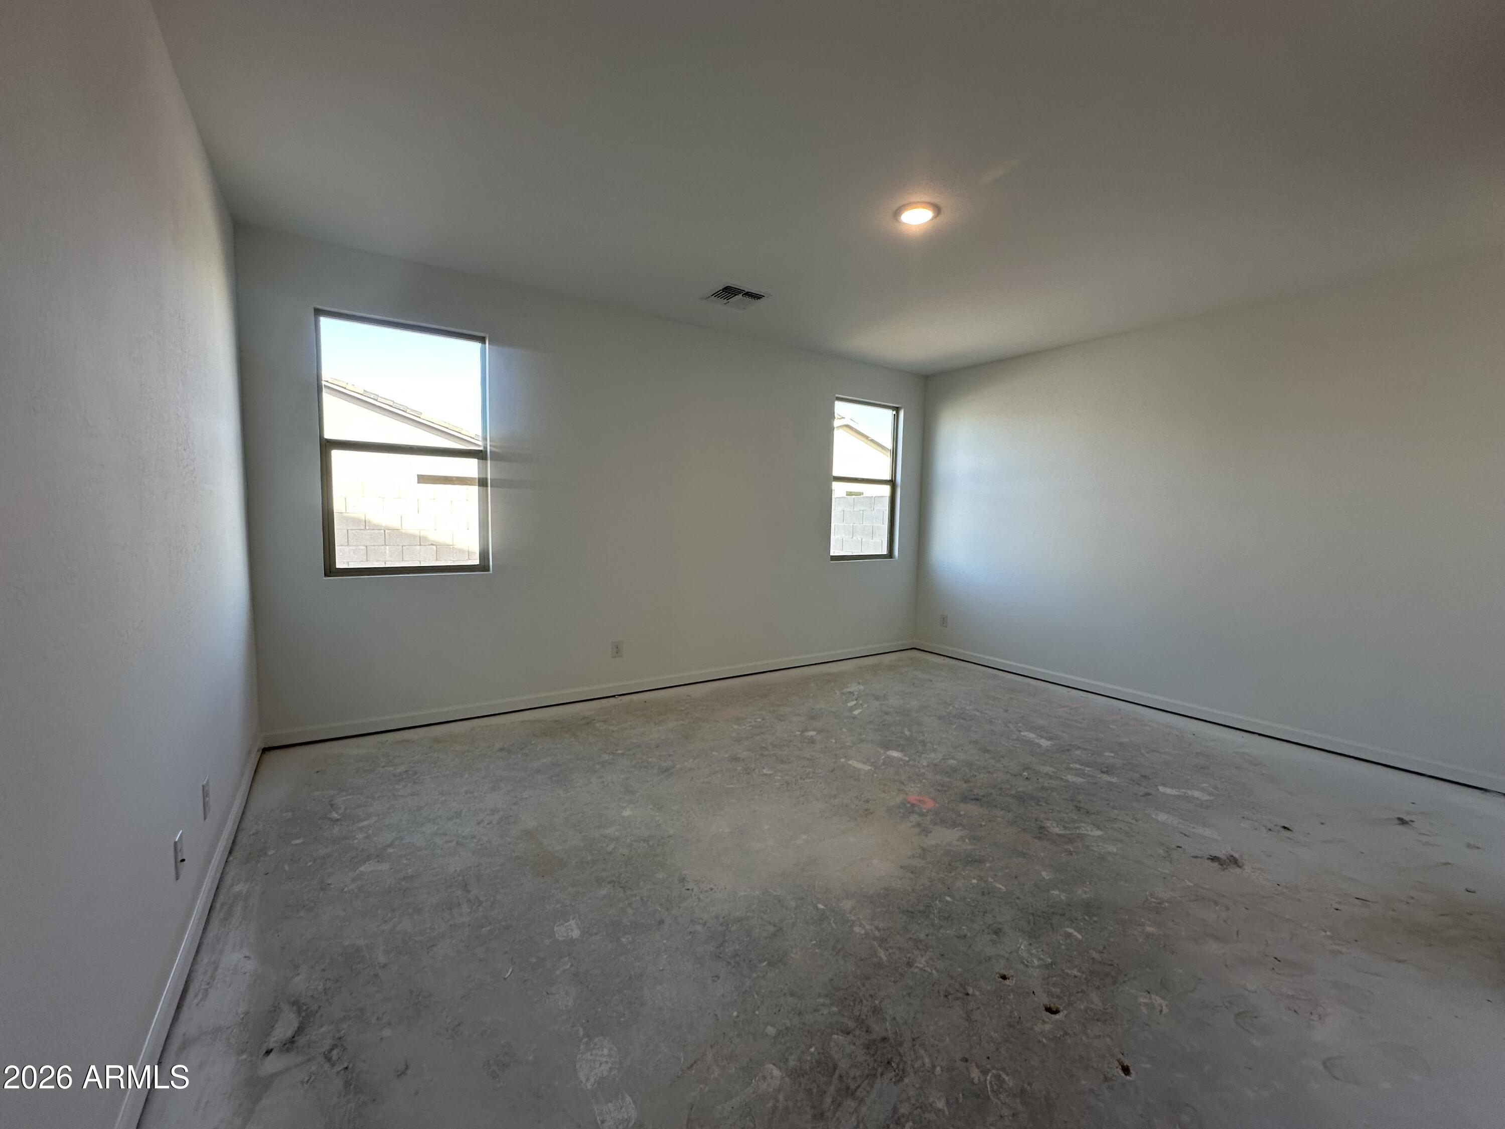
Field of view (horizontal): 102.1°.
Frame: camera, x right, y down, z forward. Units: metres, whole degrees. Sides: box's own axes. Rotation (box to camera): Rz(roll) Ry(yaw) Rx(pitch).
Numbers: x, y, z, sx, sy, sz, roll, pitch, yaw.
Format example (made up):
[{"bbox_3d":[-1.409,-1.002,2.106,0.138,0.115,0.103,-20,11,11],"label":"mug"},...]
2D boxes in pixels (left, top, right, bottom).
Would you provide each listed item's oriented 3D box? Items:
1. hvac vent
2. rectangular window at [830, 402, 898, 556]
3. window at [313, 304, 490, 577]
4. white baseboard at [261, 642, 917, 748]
[{"bbox_3d":[-0.108,-1.755,4.024,0.360,0.025,0.360,-2,6,-34],"label":"hvac vent"},{"bbox_3d":[1.069,-0.779,5.810,0.880,1.480,0.100,-2,6,-34],"label":"rectangular window"},{"bbox_3d":[-2.077,-0.680,3.683,0.880,1.480,0.100,-2,6,-34],"label":"window"},{"bbox_3d":[-0.507,0.899,4.841,5.329,0.088,0.016,-2,6,-34],"label":"white baseboard"}]

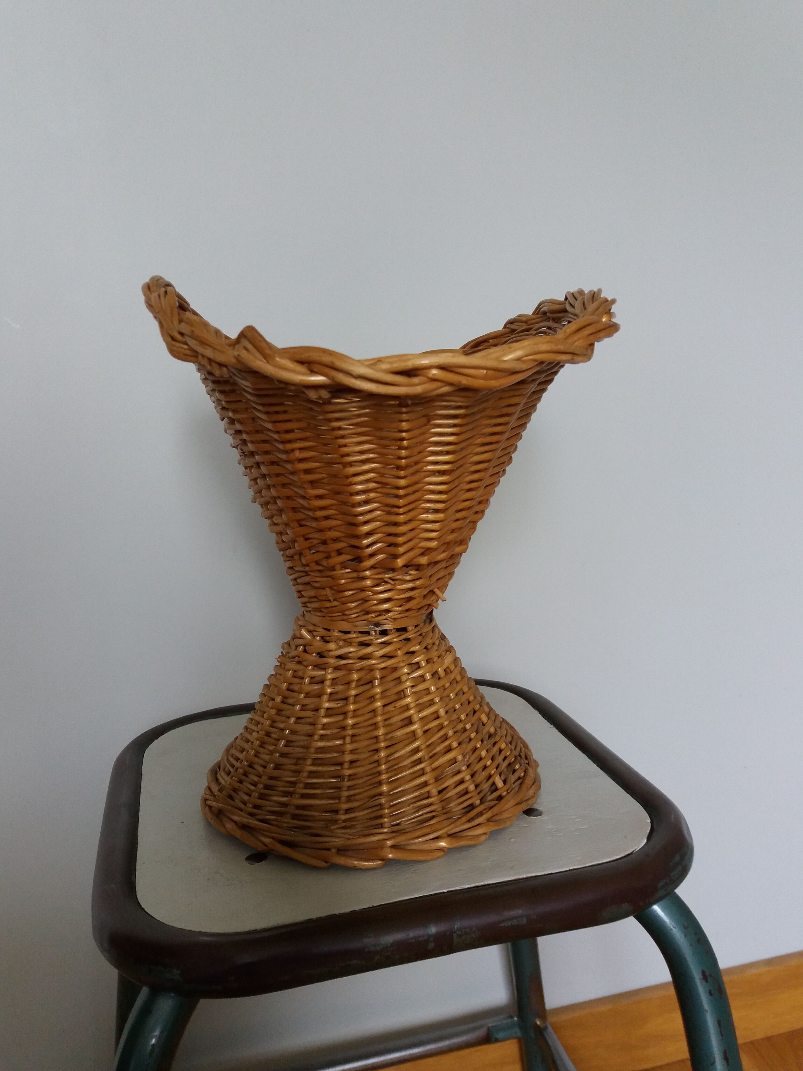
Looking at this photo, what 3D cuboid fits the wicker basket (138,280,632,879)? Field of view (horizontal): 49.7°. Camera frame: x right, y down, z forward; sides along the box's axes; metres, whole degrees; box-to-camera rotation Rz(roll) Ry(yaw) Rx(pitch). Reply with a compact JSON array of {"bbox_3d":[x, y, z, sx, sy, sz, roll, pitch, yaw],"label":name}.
[{"bbox_3d":[0.000,-0.001,0.517,0.273,0.301,0.235,-4,10,-9],"label":"wicker basket"}]

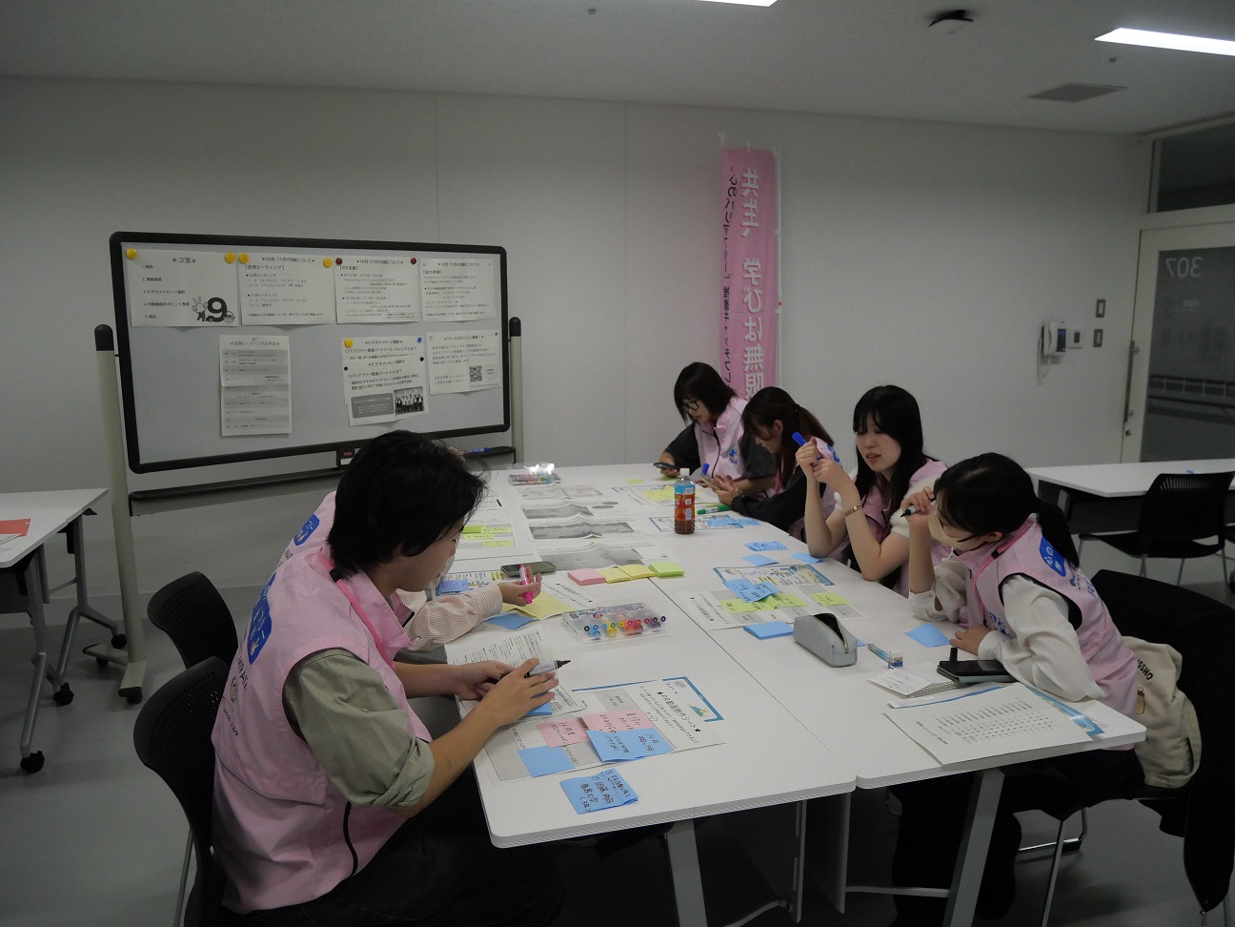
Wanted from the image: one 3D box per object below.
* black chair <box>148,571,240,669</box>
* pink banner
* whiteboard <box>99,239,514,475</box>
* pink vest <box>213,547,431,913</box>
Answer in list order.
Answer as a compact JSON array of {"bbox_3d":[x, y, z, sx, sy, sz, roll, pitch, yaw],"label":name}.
[{"bbox_3d":[-0.880,0.715,2.260,0.530,0.790,0.500,-2,10,-8],"label":"black chair"},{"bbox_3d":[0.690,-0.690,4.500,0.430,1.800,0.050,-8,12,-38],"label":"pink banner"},{"bbox_3d":[-1.248,-0.519,3.910,1.820,0.940,0.050,-9,13,-41],"label":"whiteboard"},{"bbox_3d":[-0.581,0.456,1.648,0.340,0.610,0.470,9,4,-27],"label":"pink vest"}]

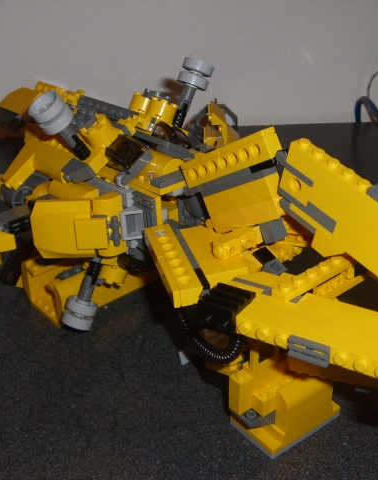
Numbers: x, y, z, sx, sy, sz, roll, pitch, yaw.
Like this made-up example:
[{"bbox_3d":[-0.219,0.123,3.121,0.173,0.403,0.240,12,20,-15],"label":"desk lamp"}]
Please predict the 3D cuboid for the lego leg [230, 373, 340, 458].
[{"bbox_3d":[0.049,0.076,0.349,0.047,0.035,0.031,-23,36,-30],"label":"lego leg"}]

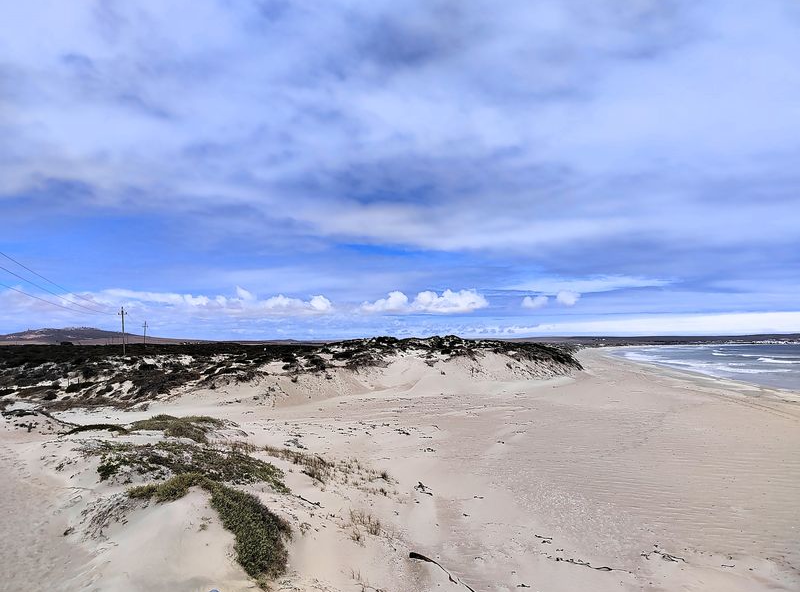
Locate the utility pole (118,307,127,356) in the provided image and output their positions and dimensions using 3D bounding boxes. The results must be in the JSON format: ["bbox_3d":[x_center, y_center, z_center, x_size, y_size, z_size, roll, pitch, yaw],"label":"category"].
[{"bbox_3d":[-52.604,6.742,101.245,1.550,9.280,0.280,-3,-3,-24],"label":"utility pole"}]

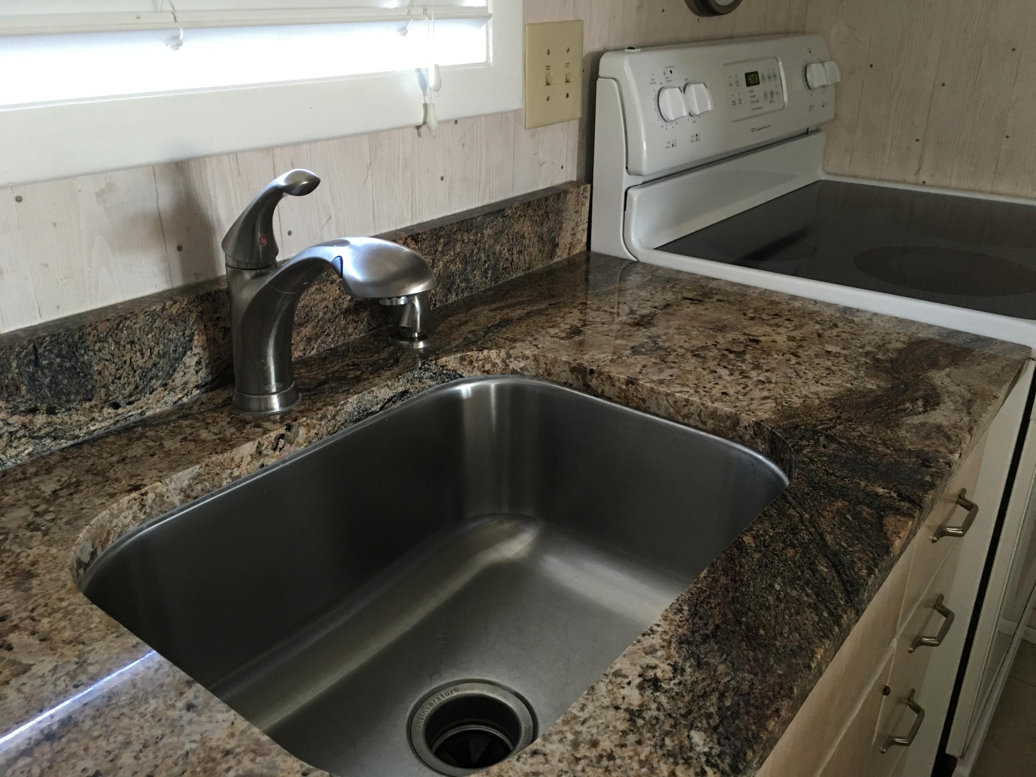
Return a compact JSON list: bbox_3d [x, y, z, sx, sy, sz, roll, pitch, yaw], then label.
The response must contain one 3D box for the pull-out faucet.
[{"bbox_3d":[-0.163,-0.064,0.727,0.295,0.235,0.066,21,32,38],"label":"pull-out faucet"}]

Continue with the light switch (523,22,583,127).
[{"bbox_3d":[0.054,-0.435,1.201,0.018,0.133,0.133,18,30,35],"label":"light switch"}]

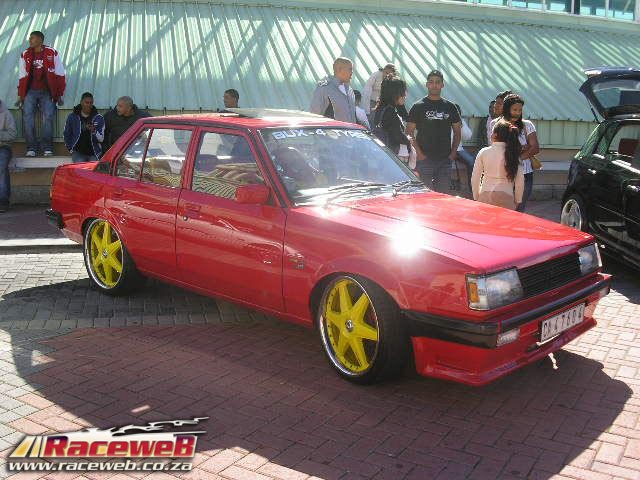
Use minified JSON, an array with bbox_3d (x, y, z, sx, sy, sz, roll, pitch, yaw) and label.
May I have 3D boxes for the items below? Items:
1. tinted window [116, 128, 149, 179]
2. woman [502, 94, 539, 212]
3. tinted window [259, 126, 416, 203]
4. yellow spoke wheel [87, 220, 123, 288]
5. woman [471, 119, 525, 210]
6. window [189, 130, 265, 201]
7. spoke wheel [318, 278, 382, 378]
[{"bbox_3d":[-1.327,-0.618,5.045,0.329,0.380,0.045,11,-4,41],"label":"tinted window"},{"bbox_3d":[1.932,-0.648,7.146,0.470,1.630,0.320,-1,11,-13],"label":"woman"},{"bbox_3d":[0.141,-0.530,4.610,1.260,0.592,0.100,-9,-29,-47],"label":"tinted window"},{"bbox_3d":[-1.568,0.099,5.343,0.524,0.524,0.170,11,14,41],"label":"yellow spoke wheel"},{"bbox_3d":[1.531,-0.305,6.184,0.470,1.490,0.290,1,10,-7],"label":"woman"},{"bbox_3d":[-0.553,-0.461,4.354,0.740,0.408,0.050,11,-4,41],"label":"window"},{"bbox_3d":[0.218,0.447,3.749,0.170,0.524,0.524,-5,13,-35],"label":"spoke wheel"}]

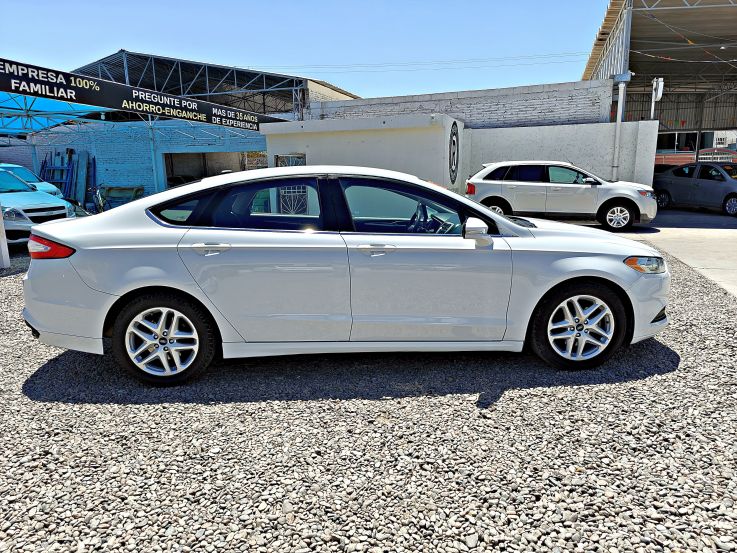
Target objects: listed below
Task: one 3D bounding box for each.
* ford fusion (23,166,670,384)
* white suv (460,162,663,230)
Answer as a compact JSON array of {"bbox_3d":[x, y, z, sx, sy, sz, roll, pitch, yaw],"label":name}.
[{"bbox_3d":[-0.040,-0.171,4.108,4.870,1.475,1.880,-1,11,-4],"label":"ford fusion"},{"bbox_3d":[4.747,-2.084,12.672,4.680,1.700,1.950,2,11,14],"label":"white suv"}]

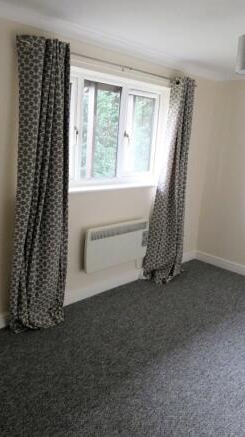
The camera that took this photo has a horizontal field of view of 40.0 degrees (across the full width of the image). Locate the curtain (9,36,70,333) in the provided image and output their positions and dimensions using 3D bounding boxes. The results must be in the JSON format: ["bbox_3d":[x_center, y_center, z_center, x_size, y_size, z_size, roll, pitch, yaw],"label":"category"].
[{"bbox_3d":[-0.633,-0.186,2.618,0.504,2.230,0.182,-9,19,-43],"label":"curtain"}]

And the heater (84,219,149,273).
[{"bbox_3d":[-0.058,0.253,3.429,0.842,0.423,0.100,-9,19,-43],"label":"heater"}]

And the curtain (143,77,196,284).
[{"bbox_3d":[0.544,-0.380,3.736,0.666,2.227,0.190,-9,19,-43],"label":"curtain"}]

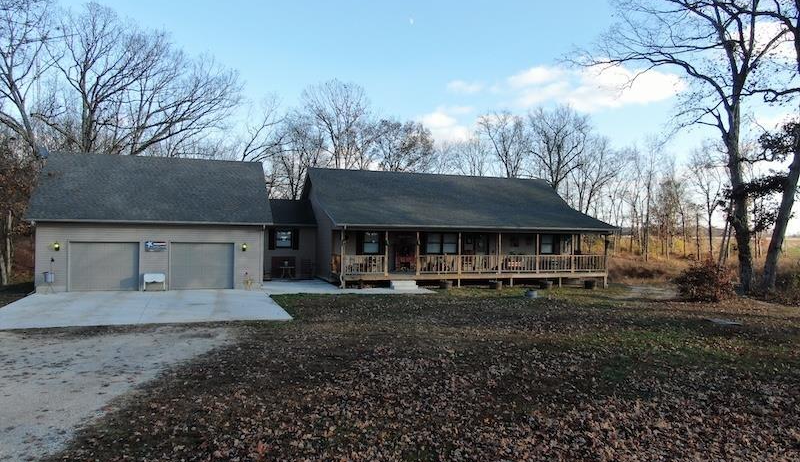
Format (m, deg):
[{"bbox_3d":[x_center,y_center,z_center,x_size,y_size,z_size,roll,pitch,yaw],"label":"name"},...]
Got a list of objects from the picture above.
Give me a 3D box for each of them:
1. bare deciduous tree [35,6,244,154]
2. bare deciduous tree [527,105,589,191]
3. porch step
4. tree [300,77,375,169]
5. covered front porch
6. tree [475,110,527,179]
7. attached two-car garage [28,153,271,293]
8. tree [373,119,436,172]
[{"bbox_3d":[-19.510,-7.058,40.925,15.226,19.518,15.226,1,0,0],"label":"bare deciduous tree"},{"bbox_3d":[13.835,-3.978,48.945,5.477,14.217,5.477,1,0,0],"label":"bare deciduous tree"},{"bbox_3d":[0.245,2.566,26.220,1.280,0.420,0.650,1,0,-18],"label":"porch step"},{"bbox_3d":[-6.163,-5.768,52.933,7.262,17.417,7.262,1,0,0],"label":"tree"},{"bbox_3d":[3.934,1.418,29.005,14.950,2.900,2.650,1,0,-18],"label":"covered front porch"},{"bbox_3d":[9.713,-4.247,52.943,4.968,14.726,4.968,1,0,0],"label":"tree"},{"bbox_3d":[-12.158,-0.560,28.863,10.020,6.500,8.750,1,0,-18],"label":"attached two-car garage"},{"bbox_3d":[0.334,-3.531,49.950,5.769,13.041,5.769,1,0,0],"label":"tree"}]

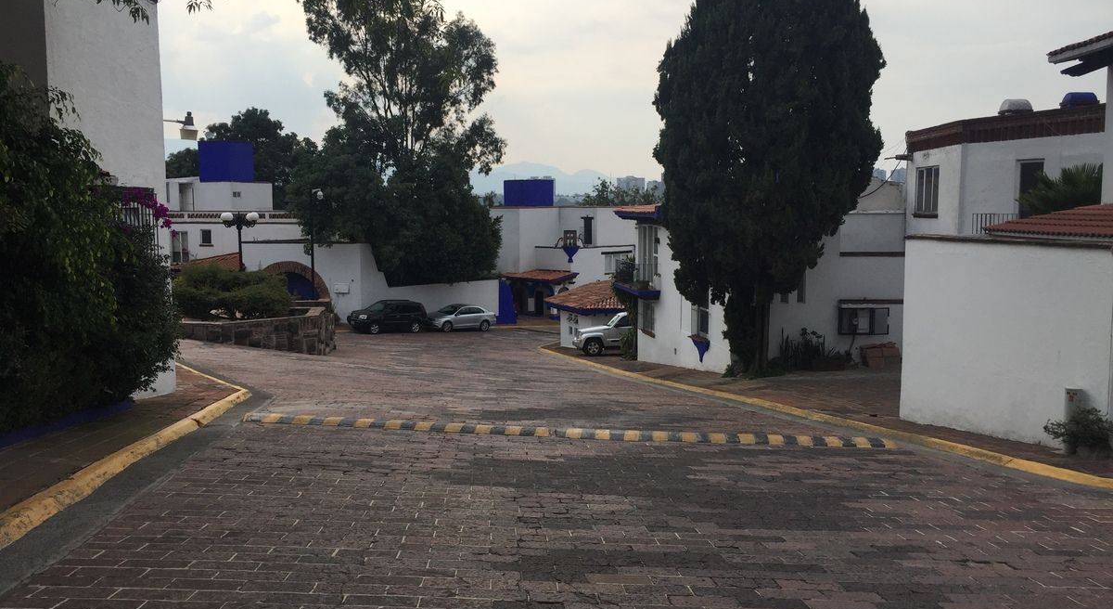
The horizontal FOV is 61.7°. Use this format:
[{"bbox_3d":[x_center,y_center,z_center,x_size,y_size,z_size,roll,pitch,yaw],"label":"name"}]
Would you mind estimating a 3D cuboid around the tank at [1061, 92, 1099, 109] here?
[{"bbox_3d":[10.908,-4.268,19.460,0.750,0.360,0.750,3,7,23],"label":"tank"}]

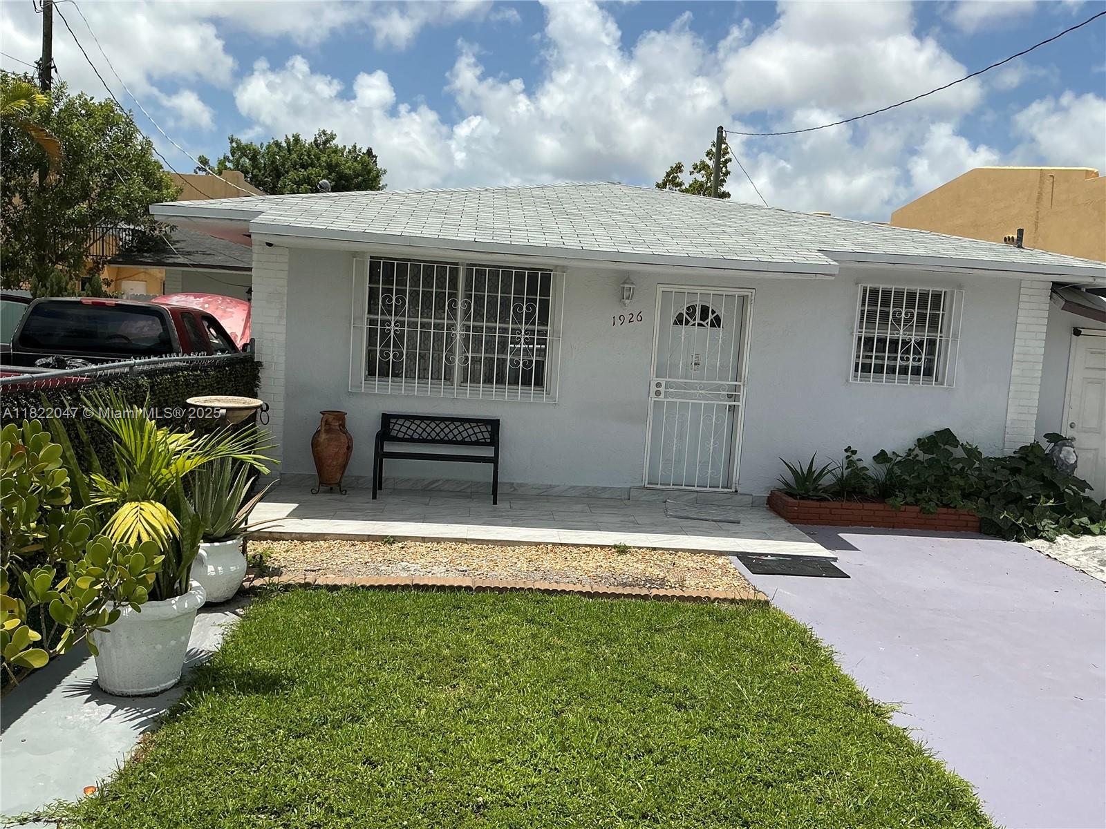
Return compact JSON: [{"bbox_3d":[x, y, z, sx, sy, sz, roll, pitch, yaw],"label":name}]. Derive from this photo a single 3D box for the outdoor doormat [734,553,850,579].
[{"bbox_3d":[1.868,1.190,6.997,0.760,0.013,0.480,3,6,-4],"label":"outdoor doormat"}]

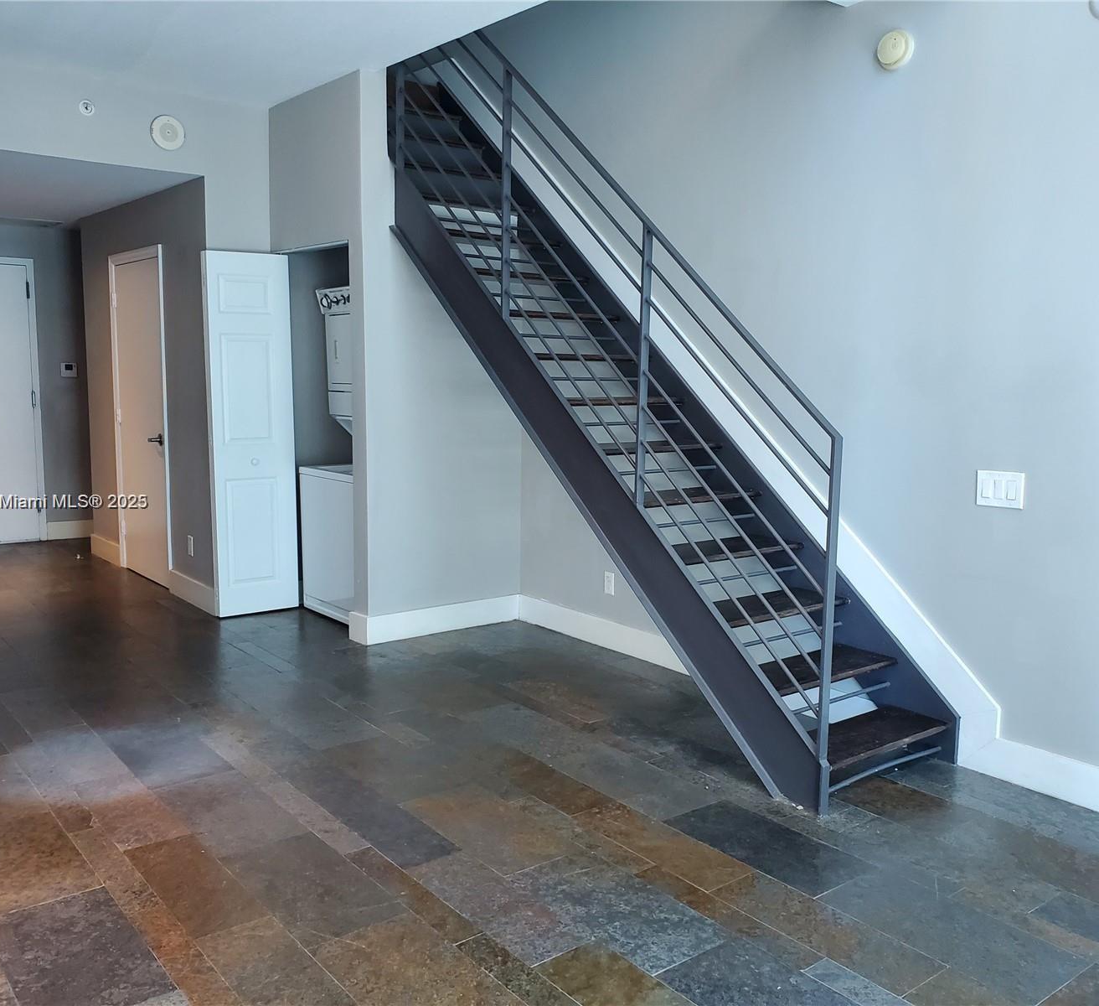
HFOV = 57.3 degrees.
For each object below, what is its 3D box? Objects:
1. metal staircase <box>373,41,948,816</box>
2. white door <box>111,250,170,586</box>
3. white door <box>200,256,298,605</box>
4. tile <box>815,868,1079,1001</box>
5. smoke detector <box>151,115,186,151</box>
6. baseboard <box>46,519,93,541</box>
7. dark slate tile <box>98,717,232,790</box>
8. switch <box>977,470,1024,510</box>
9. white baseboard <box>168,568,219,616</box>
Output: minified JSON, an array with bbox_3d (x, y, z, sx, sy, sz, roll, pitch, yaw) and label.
[{"bbox_3d":[0.164,-0.770,4.578,0.779,3.190,3.400,-6,10,-39],"label":"metal staircase"},{"bbox_3d":[-2.708,-0.545,6.722,0.045,2.140,0.940,-5,9,-38],"label":"white door"},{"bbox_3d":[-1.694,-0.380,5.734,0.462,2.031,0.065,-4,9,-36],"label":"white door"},{"bbox_3d":[1.038,1.123,2.648,0.302,0.012,0.609,-6,10,-39],"label":"tile"},{"bbox_3d":[-1.999,-1.938,5.278,0.175,0.175,0.050,-5,9,-39],"label":"smoke detector"},{"bbox_3d":[-3.894,0.223,8.203,0.365,0.142,0.015,-6,10,-39],"label":"baseboard"},{"bbox_3d":[-1.430,0.938,3.750,0.299,0.011,0.601,-5,9,-38],"label":"dark slate tile"},{"bbox_3d":[1.581,-0.047,3.537,0.010,0.123,0.168,-6,10,-39],"label":"switch"},{"bbox_3d":[-2.182,0.541,6.150,0.016,0.144,0.795,-5,9,-38],"label":"white baseboard"}]

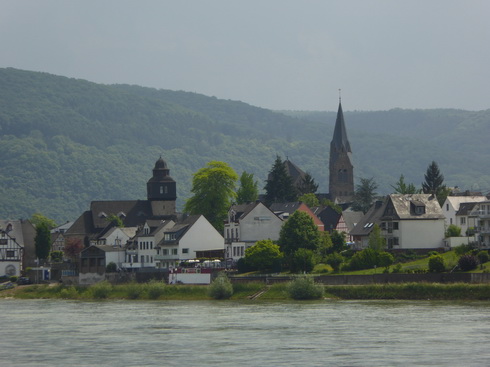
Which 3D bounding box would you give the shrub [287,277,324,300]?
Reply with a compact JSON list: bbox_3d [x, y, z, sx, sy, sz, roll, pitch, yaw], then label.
[{"bbox_3d":[9.810,16.920,393.000,6.060,3.800,5.300,0,-2,0],"label":"shrub"}]

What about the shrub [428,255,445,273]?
[{"bbox_3d":[36.451,15.206,461.939,3.040,3.380,3.040,0,-2,0],"label":"shrub"}]

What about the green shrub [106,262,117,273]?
[{"bbox_3d":[-22.140,13.990,404.000,1.710,1.740,1.800,0,-2,0],"label":"green shrub"}]

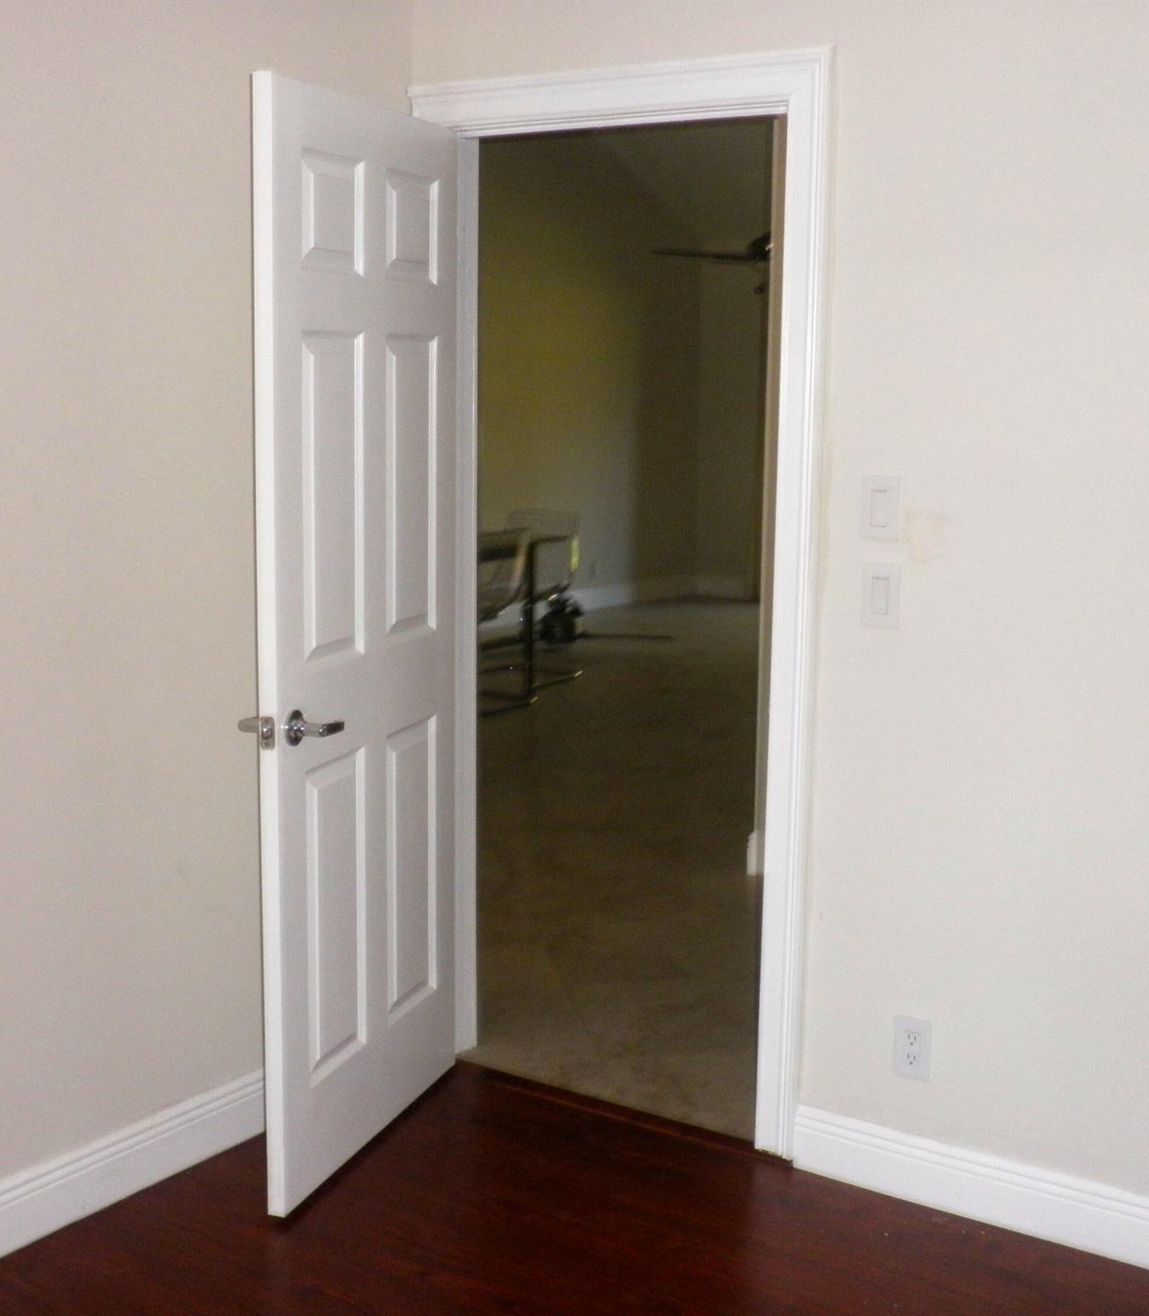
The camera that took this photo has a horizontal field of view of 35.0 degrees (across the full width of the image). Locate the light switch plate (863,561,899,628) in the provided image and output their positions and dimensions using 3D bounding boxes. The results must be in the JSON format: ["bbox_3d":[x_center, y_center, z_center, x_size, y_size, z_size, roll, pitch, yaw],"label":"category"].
[{"bbox_3d":[0.570,-0.115,3.387,0.074,0.118,0.008,7,11,33],"label":"light switch plate"}]

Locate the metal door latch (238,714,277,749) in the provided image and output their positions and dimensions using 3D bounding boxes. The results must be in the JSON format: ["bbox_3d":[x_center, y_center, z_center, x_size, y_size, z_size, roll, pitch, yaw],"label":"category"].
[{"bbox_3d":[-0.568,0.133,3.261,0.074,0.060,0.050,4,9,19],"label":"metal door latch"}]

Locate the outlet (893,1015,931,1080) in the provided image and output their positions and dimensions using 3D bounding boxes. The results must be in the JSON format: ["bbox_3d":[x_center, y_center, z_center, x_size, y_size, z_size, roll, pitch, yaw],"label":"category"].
[{"bbox_3d":[0.643,0.743,3.466,0.074,0.117,0.008,7,11,33],"label":"outlet"}]

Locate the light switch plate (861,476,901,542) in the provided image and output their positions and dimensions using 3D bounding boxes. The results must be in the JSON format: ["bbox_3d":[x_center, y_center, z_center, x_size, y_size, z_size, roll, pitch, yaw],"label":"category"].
[{"bbox_3d":[0.566,-0.274,3.366,0.074,0.118,0.008,7,11,33],"label":"light switch plate"}]

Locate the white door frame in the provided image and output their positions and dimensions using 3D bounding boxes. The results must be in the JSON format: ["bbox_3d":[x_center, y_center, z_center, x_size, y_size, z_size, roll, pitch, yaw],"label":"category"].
[{"bbox_3d":[0.072,-0.096,3.775,0.978,2.145,0.120,7,11,33],"label":"white door frame"}]

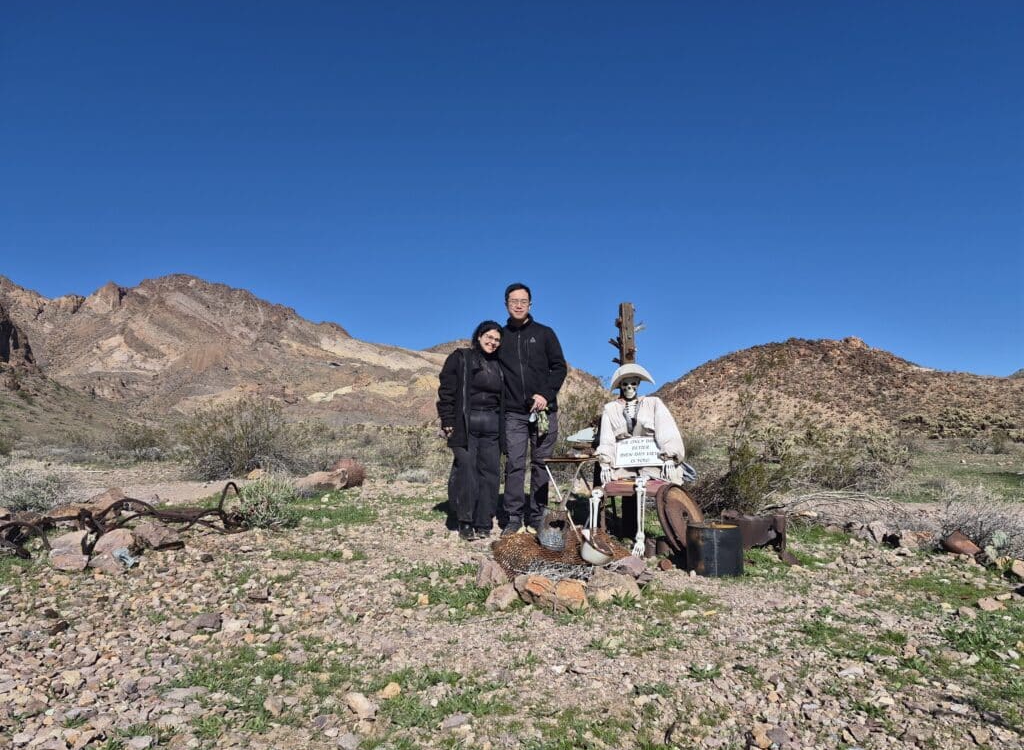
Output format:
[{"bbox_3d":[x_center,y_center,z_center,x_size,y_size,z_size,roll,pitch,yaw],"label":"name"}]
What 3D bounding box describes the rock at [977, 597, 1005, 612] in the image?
[{"bbox_3d":[2.145,1.029,3.050,0.125,0.055,0.090,-4,-5,35],"label":"rock"}]

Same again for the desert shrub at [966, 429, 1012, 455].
[{"bbox_3d":[15.439,2.183,22.000,1.300,0.850,1.300,-3,-5,35],"label":"desert shrub"}]

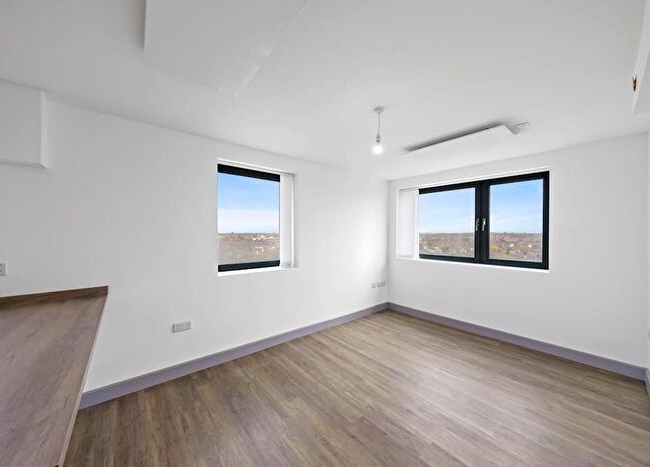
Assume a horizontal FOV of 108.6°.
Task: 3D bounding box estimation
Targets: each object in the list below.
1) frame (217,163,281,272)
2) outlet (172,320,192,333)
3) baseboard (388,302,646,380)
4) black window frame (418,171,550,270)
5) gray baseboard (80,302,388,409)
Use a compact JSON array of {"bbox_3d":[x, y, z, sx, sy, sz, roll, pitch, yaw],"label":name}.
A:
[{"bbox_3d":[-0.947,-0.180,3.000,0.896,1.250,0.080,0,0,-39],"label":"frame"},{"bbox_3d":[-1.392,0.917,2.280,0.146,0.086,0.014,0,0,-39],"label":"outlet"},{"bbox_3d":[2.098,1.329,3.253,0.018,0.122,2.799,0,0,-41],"label":"baseboard"},{"bbox_3d":[2.212,-0.160,3.577,0.080,1.209,1.805,0,0,-41],"label":"black window frame"},{"bbox_3d":[-0.383,1.329,3.086,3.981,0.122,0.018,0,0,-39],"label":"gray baseboard"}]

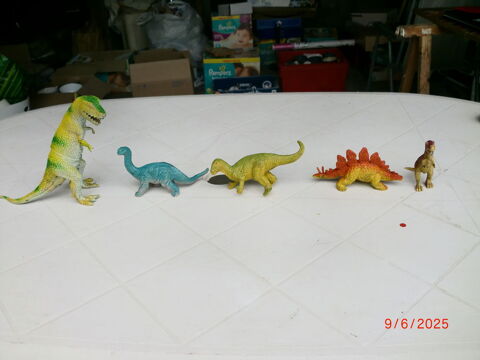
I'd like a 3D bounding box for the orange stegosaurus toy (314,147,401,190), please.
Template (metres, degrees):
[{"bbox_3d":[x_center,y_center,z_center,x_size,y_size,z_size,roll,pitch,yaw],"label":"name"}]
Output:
[{"bbox_3d":[0.215,-0.025,0.881,0.163,0.074,0.050,-1,28,5],"label":"orange stegosaurus toy"}]

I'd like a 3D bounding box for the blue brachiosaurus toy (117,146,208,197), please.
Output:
[{"bbox_3d":[-0.139,-0.022,0.898,0.167,0.090,0.052,-1,28,5],"label":"blue brachiosaurus toy"}]

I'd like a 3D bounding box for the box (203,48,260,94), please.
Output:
[{"bbox_3d":[-0.035,-0.716,3.441,0.380,0.355,0.250,-1,28,5],"label":"box"}]

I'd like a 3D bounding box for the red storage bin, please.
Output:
[{"bbox_3d":[0.503,-0.714,3.419,0.455,0.310,0.380,-1,28,5],"label":"red storage bin"}]

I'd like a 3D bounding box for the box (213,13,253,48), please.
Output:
[{"bbox_3d":[-0.046,-1.107,3.567,0.278,0.230,0.240,-2,28,3],"label":"box"}]

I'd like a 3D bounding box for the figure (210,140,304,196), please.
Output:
[{"bbox_3d":[0.032,-0.027,0.885,0.172,0.094,0.055,-1,28,5],"label":"figure"}]

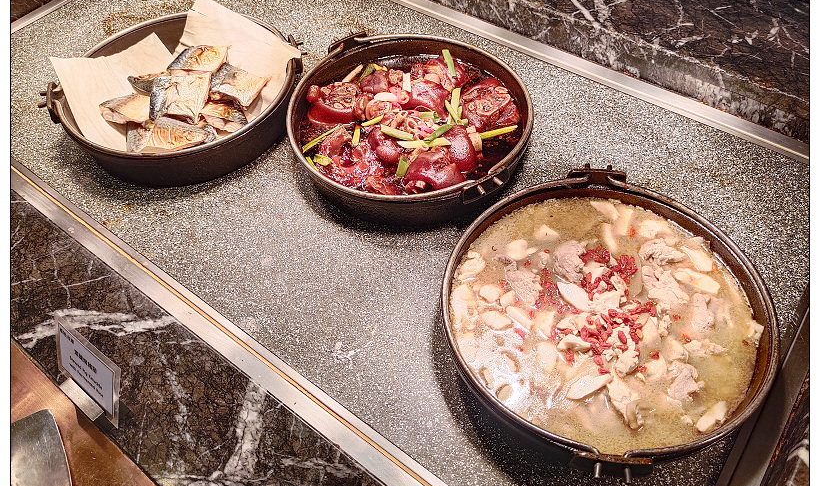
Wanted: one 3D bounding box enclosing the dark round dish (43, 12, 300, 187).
[{"bbox_3d":[-0.350,-0.239,0.939,0.388,0.073,0.357,-1,54,1],"label":"dark round dish"}]

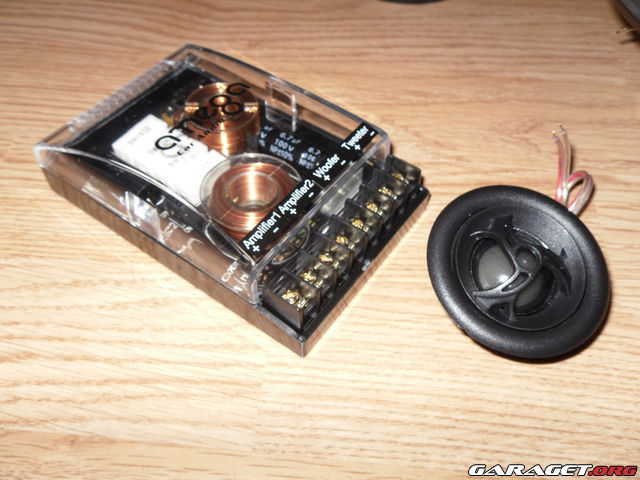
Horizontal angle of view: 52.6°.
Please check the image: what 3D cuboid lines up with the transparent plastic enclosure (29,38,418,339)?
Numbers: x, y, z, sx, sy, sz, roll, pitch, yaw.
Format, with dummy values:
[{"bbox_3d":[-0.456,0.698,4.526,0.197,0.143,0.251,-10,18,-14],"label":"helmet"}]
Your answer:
[{"bbox_3d":[-0.032,-0.028,0.246,0.126,0.036,0.084,30,56,20],"label":"transparent plastic enclosure"}]

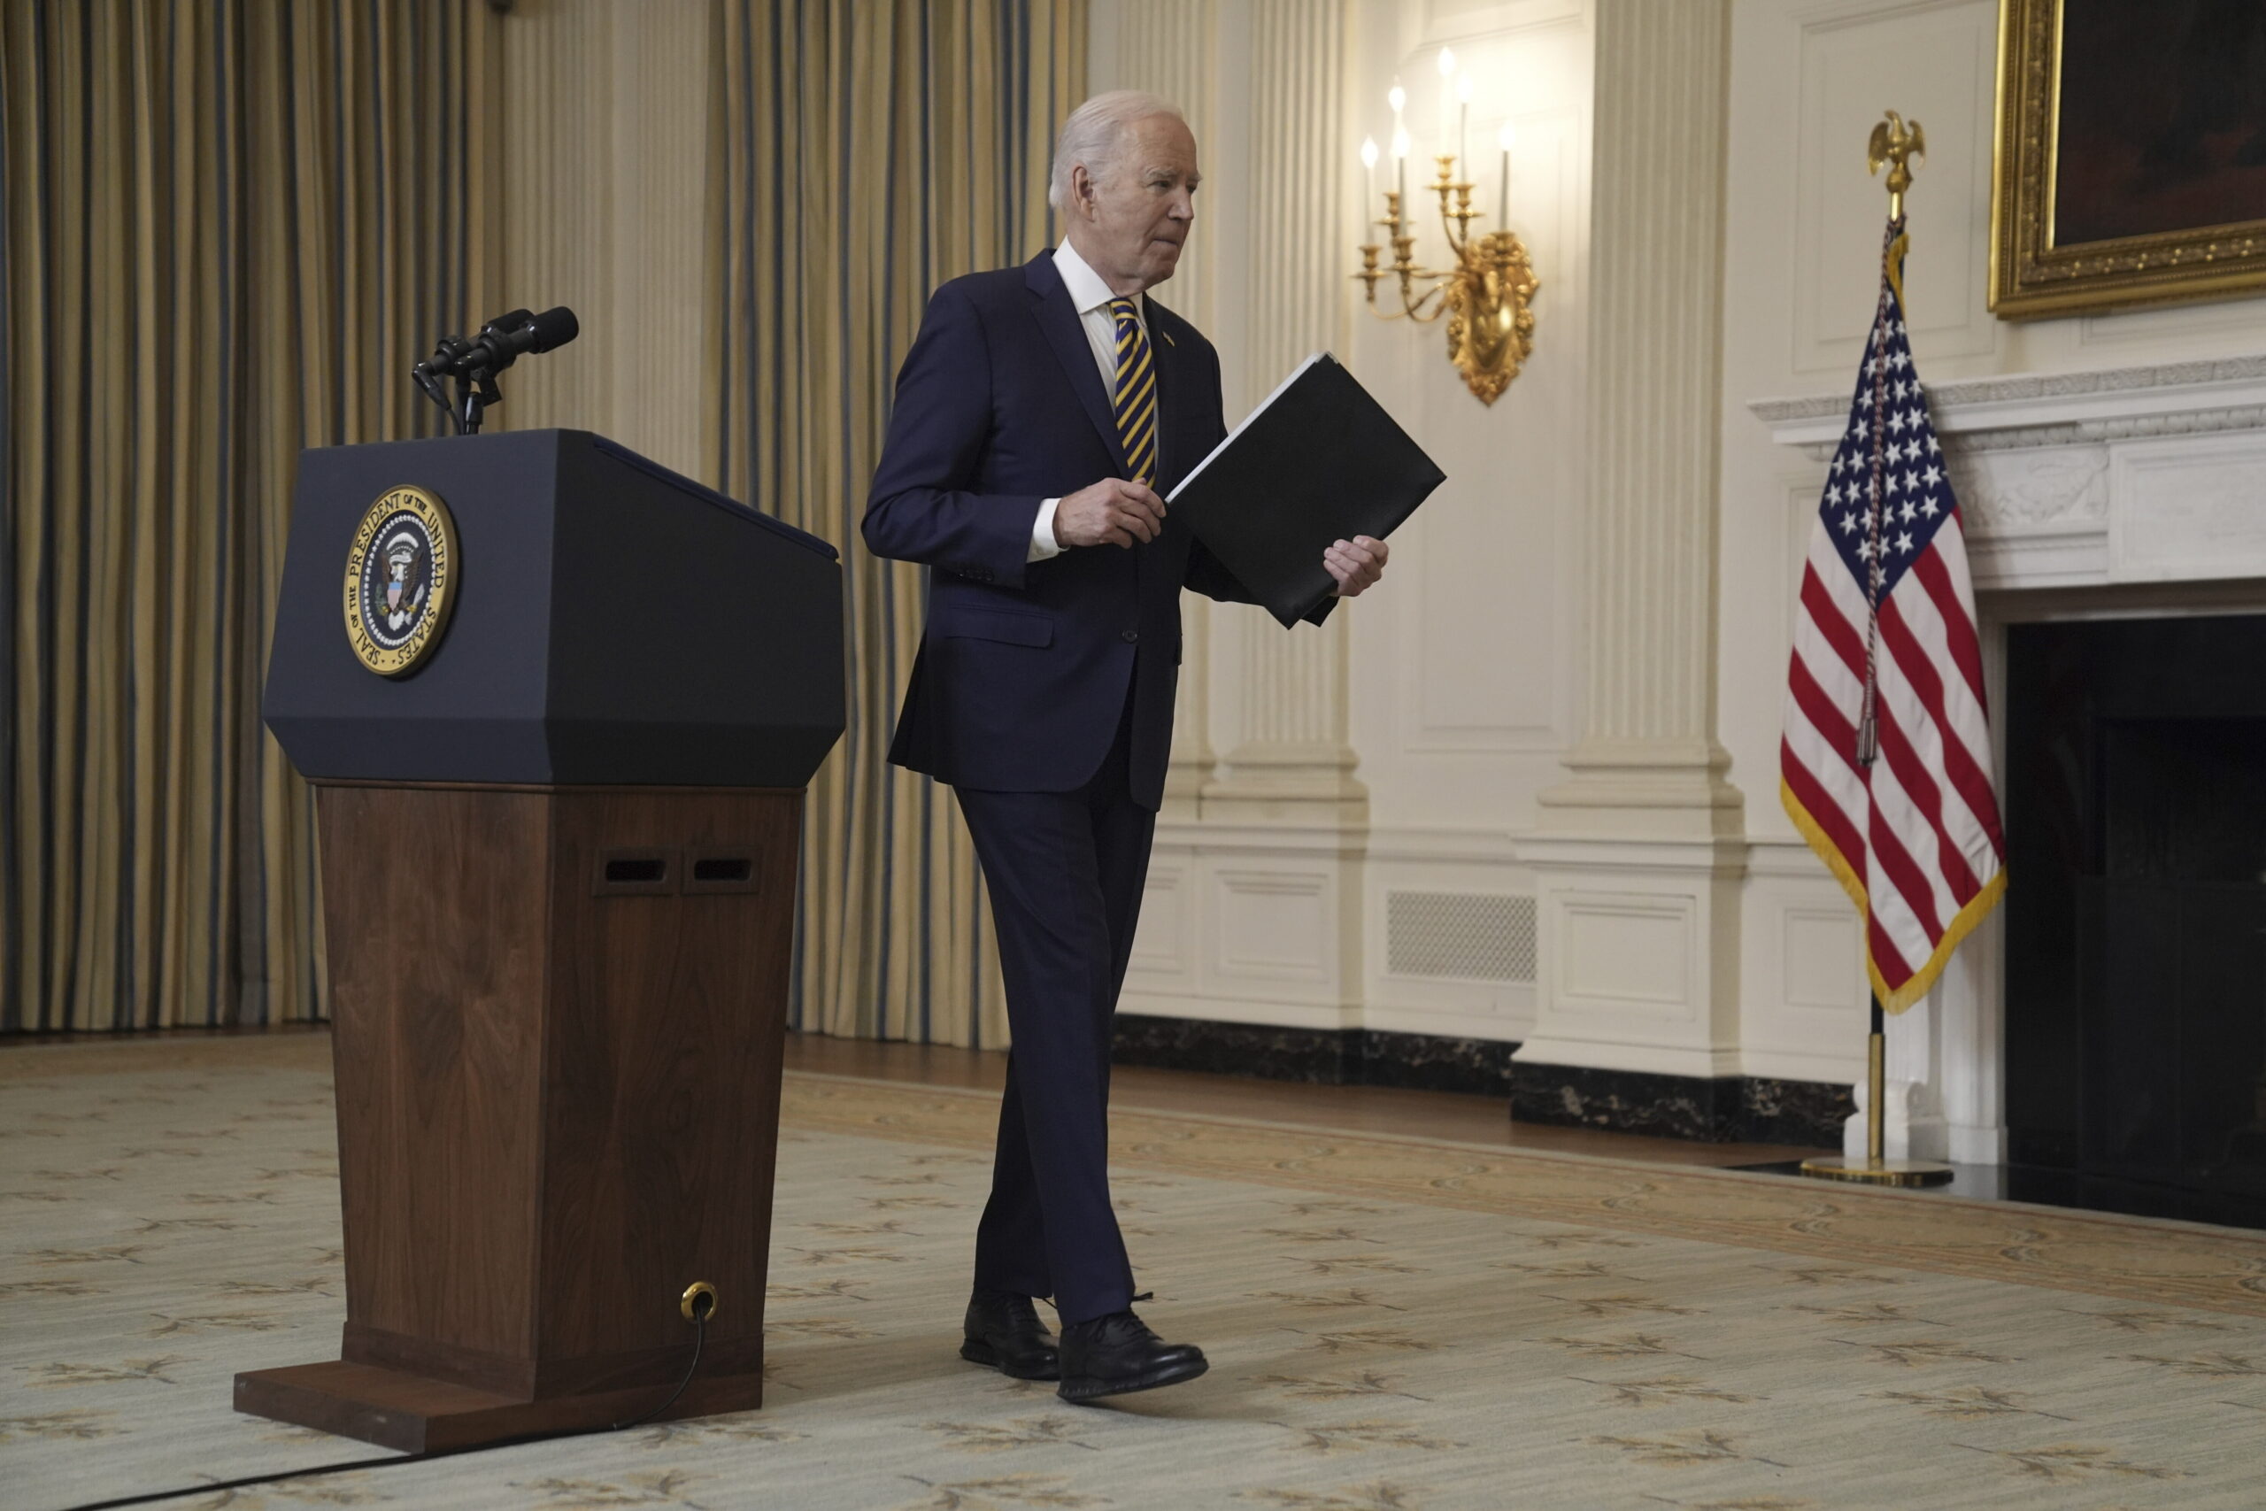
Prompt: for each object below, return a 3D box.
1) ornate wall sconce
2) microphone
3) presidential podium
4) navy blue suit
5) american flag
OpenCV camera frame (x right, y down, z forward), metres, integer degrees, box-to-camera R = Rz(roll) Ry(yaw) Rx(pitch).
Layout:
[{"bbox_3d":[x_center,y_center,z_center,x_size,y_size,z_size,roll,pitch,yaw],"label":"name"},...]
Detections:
[{"bbox_3d":[0.889,-1.493,10.713,0.440,0.980,0.570,1,-1,-42],"label":"ornate wall sconce"},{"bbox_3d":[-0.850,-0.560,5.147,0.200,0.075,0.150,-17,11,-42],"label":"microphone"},{"bbox_3d":[-0.825,0.228,5.161,0.556,1.295,0.670,2,-1,-43],"label":"presidential podium"},{"bbox_3d":[-0.063,0.042,5.242,0.550,1.470,0.520,2,-1,-43],"label":"navy blue suit"},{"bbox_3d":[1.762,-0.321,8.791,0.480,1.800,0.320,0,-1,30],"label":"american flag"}]

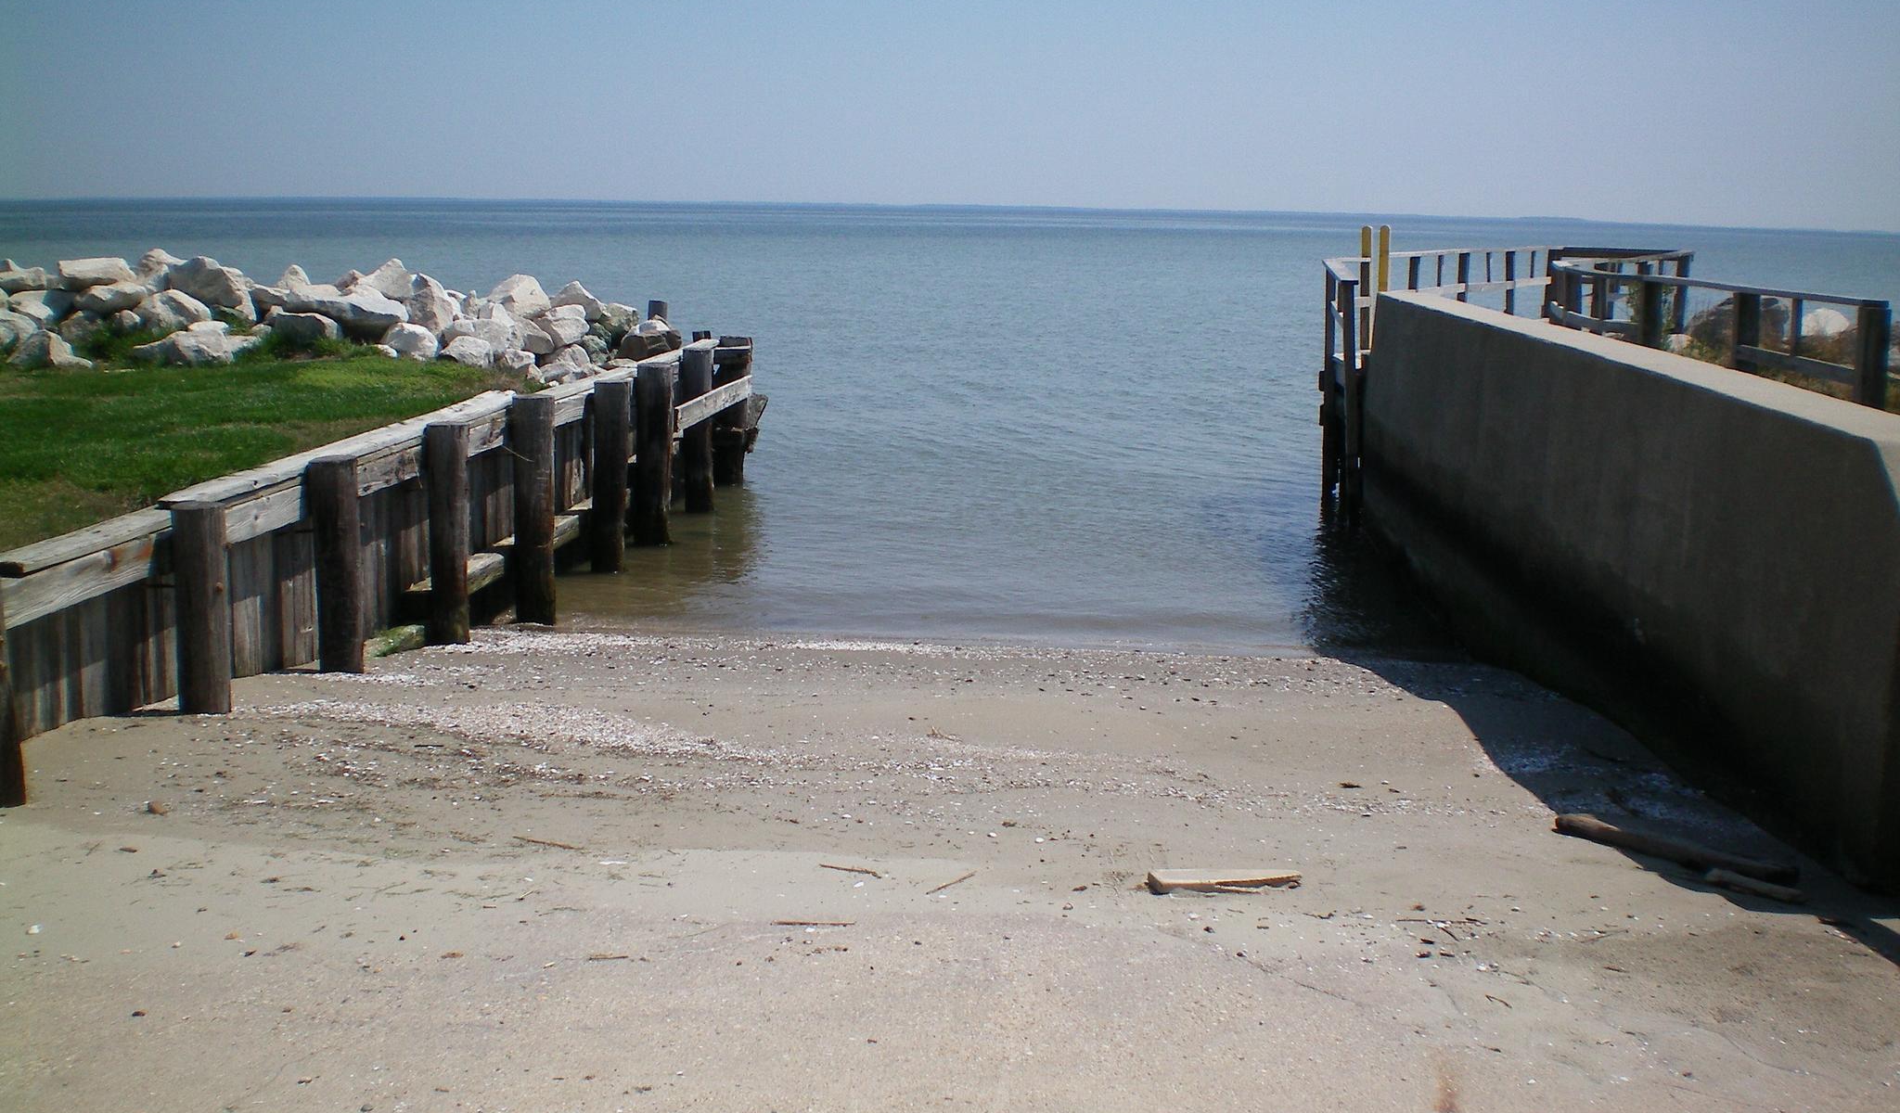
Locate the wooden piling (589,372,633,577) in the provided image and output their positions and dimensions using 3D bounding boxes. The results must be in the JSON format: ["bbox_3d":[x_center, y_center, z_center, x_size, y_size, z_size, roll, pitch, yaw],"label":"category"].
[{"bbox_3d":[-2.934,-0.699,17.916,0.310,1.663,0.310,1,9,0],"label":"wooden piling"}]

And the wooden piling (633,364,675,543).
[{"bbox_3d":[-2.790,-0.977,19.515,0.320,1.688,0.320,1,9,0],"label":"wooden piling"}]

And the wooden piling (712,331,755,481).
[{"bbox_3d":[-2.480,-1.651,23.630,0.360,1.669,0.360,1,9,0],"label":"wooden piling"}]

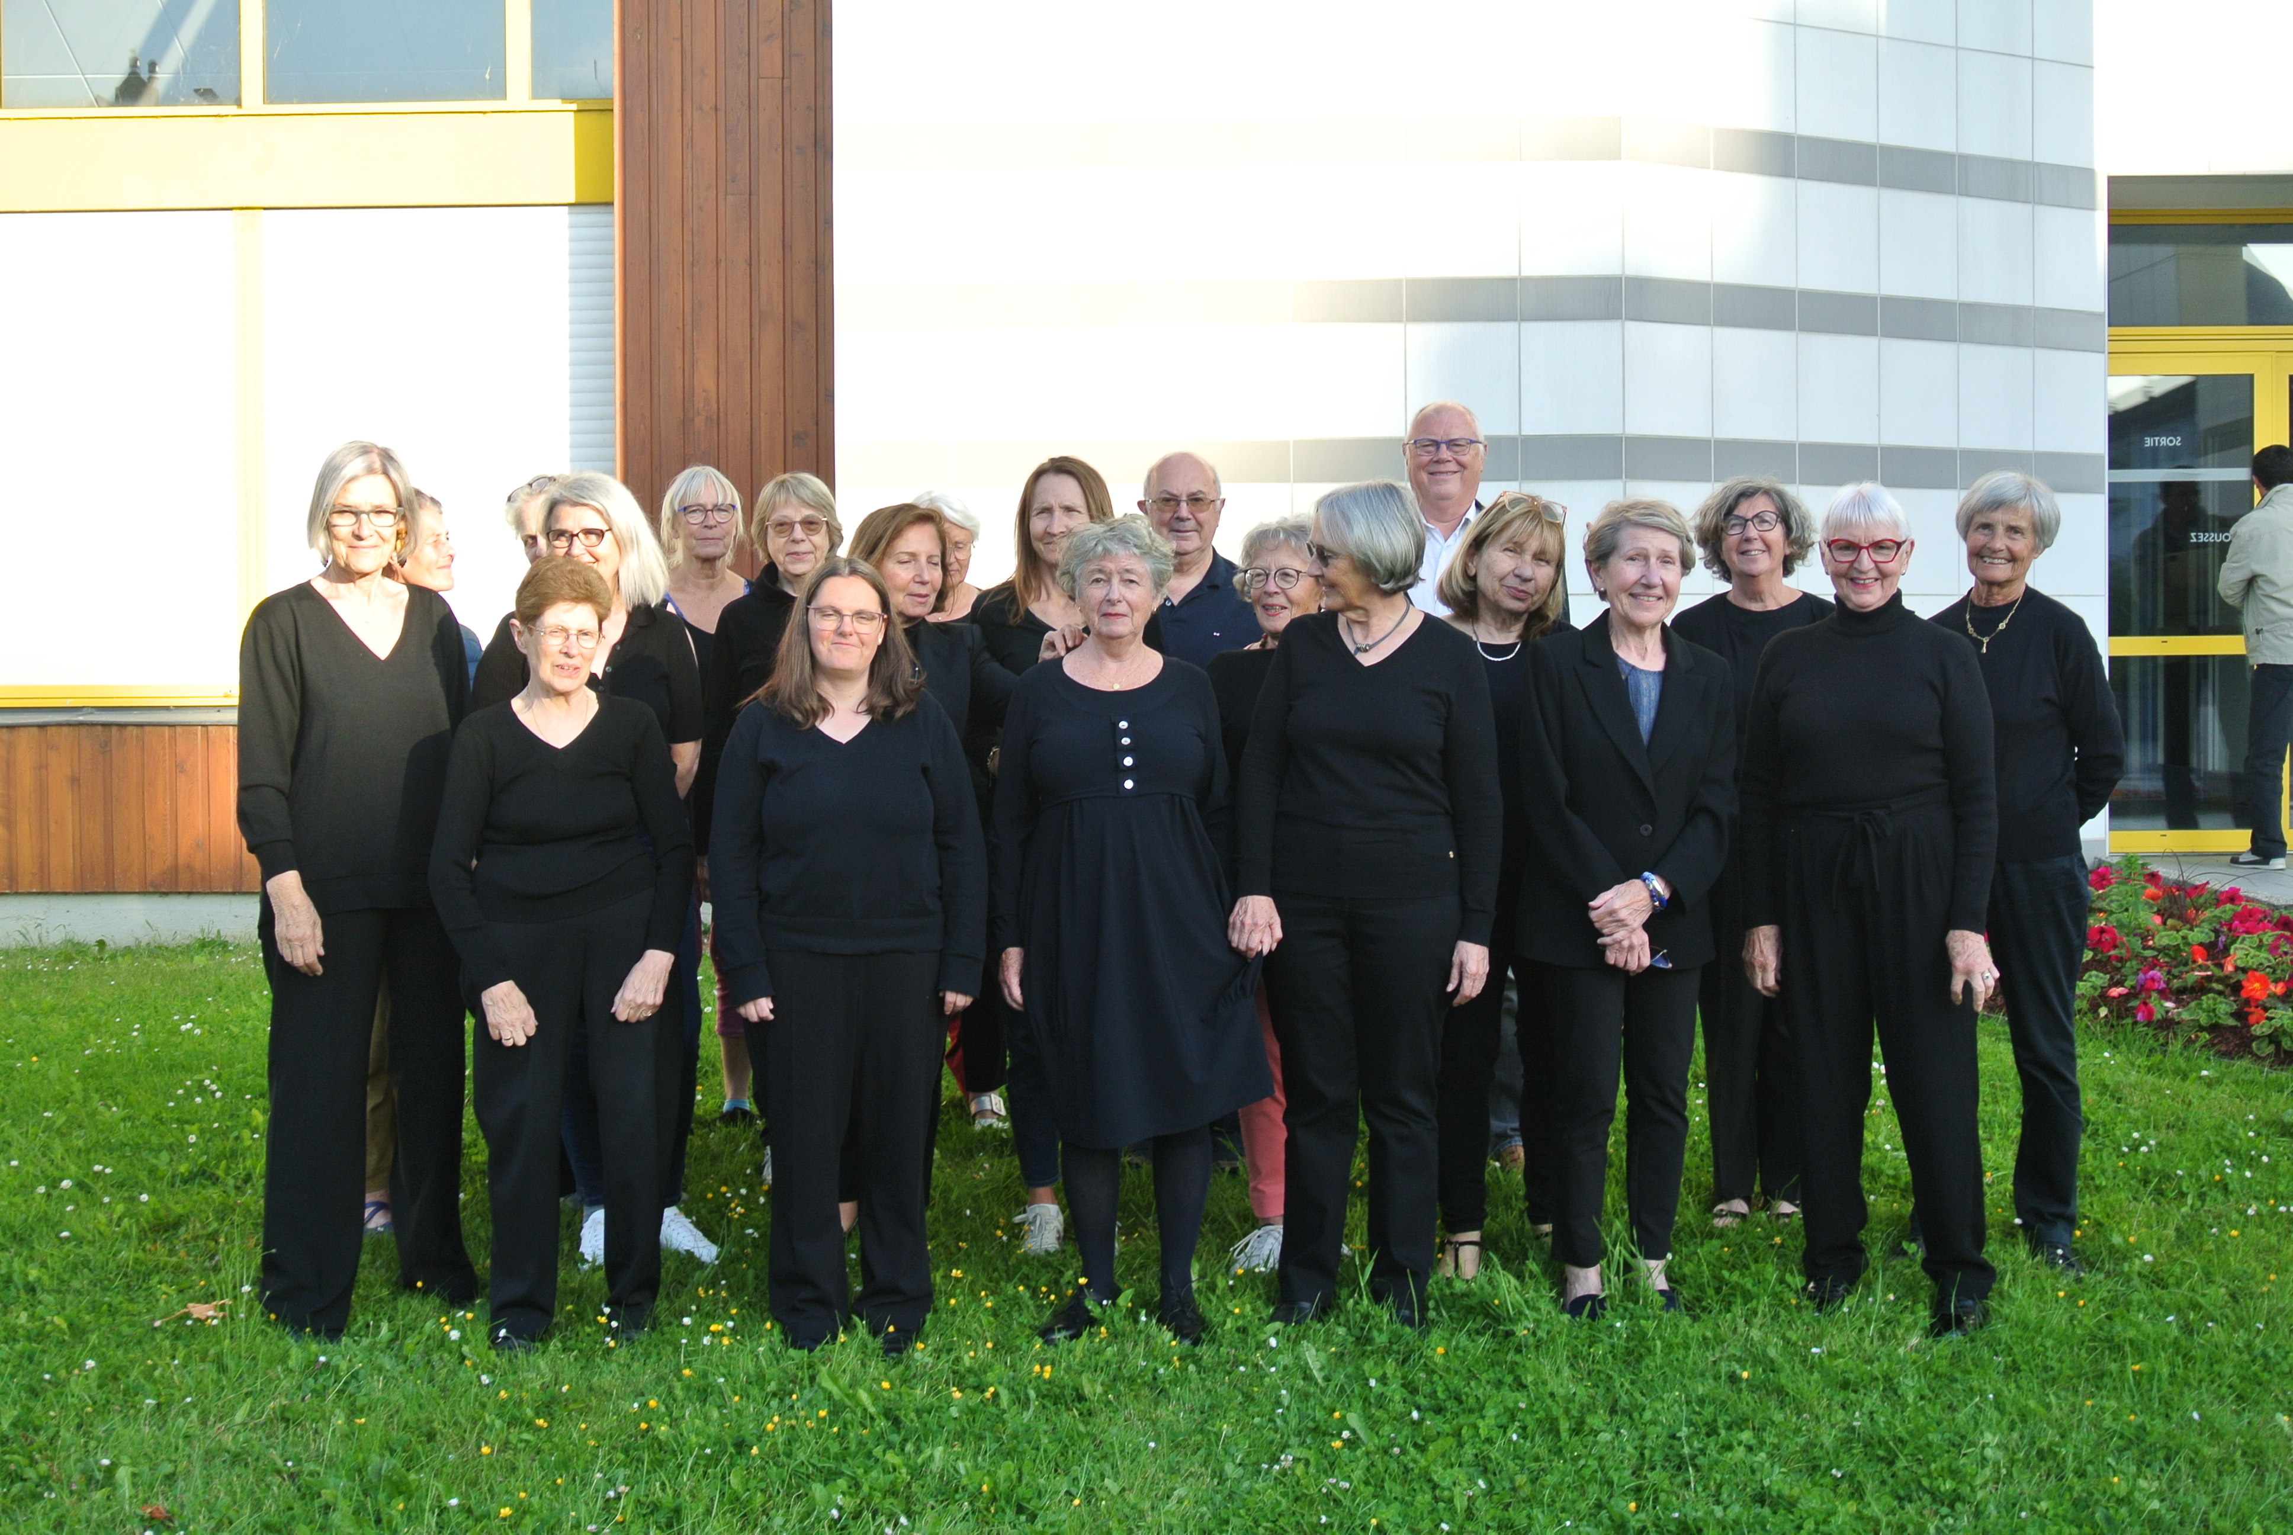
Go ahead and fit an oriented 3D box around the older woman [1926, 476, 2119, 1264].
[{"bbox_3d":[1.863,0.202,5.750,0.470,1.672,0.330,0,2,21],"label":"older woman"}]

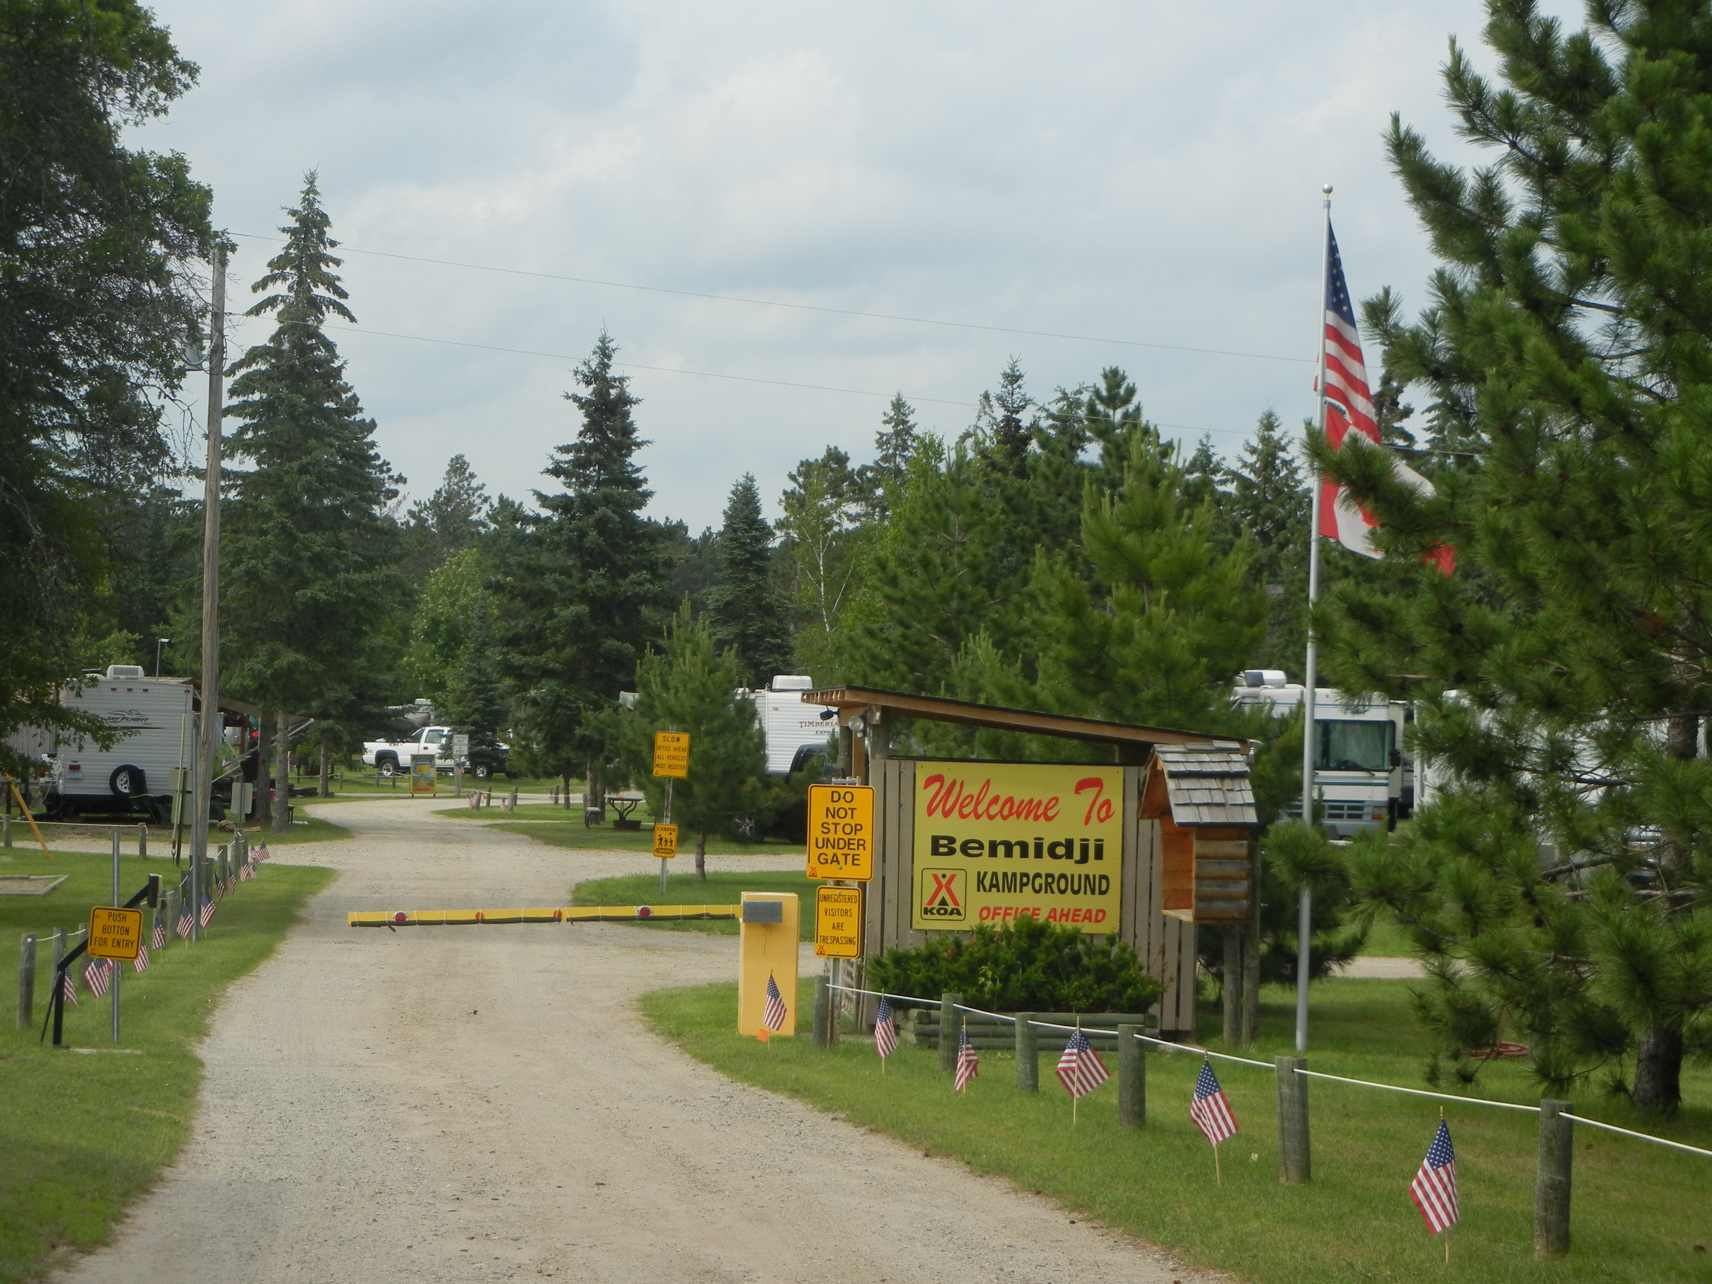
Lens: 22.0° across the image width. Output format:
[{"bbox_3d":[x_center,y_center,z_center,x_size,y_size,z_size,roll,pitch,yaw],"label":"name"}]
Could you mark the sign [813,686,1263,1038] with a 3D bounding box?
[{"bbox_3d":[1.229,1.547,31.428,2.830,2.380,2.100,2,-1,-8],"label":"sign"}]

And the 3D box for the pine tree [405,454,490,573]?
[{"bbox_3d":[-20.887,-1.812,225.000,4.400,15.600,4.400,1,-1,0],"label":"pine tree"}]

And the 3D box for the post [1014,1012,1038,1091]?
[{"bbox_3d":[0.990,2.352,25.206,0.127,0.465,0.127,1,-1,0],"label":"post"}]

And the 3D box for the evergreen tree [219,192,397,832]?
[{"bbox_3d":[-10.240,-2.620,82.500,3.400,12.300,3.400,1,-1,0],"label":"evergreen tree"}]

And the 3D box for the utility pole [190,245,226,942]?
[{"bbox_3d":[-8.965,-1.206,61.105,0.250,8.800,0.250,1,-1,0],"label":"utility pole"}]

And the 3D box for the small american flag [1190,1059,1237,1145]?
[{"bbox_3d":[1.314,1.683,16.100,0.190,0.340,0.100,1,-1,6],"label":"small american flag"}]

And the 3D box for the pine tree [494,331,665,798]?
[{"bbox_3d":[-5.952,-1.477,101.136,4.000,11.400,4.000,1,-1,0],"label":"pine tree"}]

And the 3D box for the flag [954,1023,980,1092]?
[{"bbox_3d":[0.612,2.306,24.400,0.150,0.380,0.090,1,-1,-6],"label":"flag"}]

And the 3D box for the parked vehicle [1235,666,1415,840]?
[{"bbox_3d":[8.395,2.523,90.460,2.550,3.600,9.000,2,-1,-11],"label":"parked vehicle"}]

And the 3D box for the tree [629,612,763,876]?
[{"bbox_3d":[-2.342,1.421,64.500,2.100,4.100,2.100,1,-1,0],"label":"tree"}]

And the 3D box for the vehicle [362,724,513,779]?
[{"bbox_3d":[-15.658,4.199,166.500,5.850,1.920,2.000,1,-1,10],"label":"vehicle"}]

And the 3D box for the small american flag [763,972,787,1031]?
[{"bbox_3d":[-0.515,2.276,27.800,0.170,0.370,0.090,1,-1,-6],"label":"small american flag"}]

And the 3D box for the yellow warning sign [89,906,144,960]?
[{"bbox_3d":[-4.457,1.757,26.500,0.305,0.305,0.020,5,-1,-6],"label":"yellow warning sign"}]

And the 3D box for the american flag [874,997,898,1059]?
[{"bbox_3d":[0.176,2.258,25.800,0.150,0.370,0.090,1,-1,-6],"label":"american flag"}]

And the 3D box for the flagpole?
[{"bbox_3d":[3.005,-0.164,29.069,0.090,5.750,0.090,1,-1,0],"label":"flagpole"}]

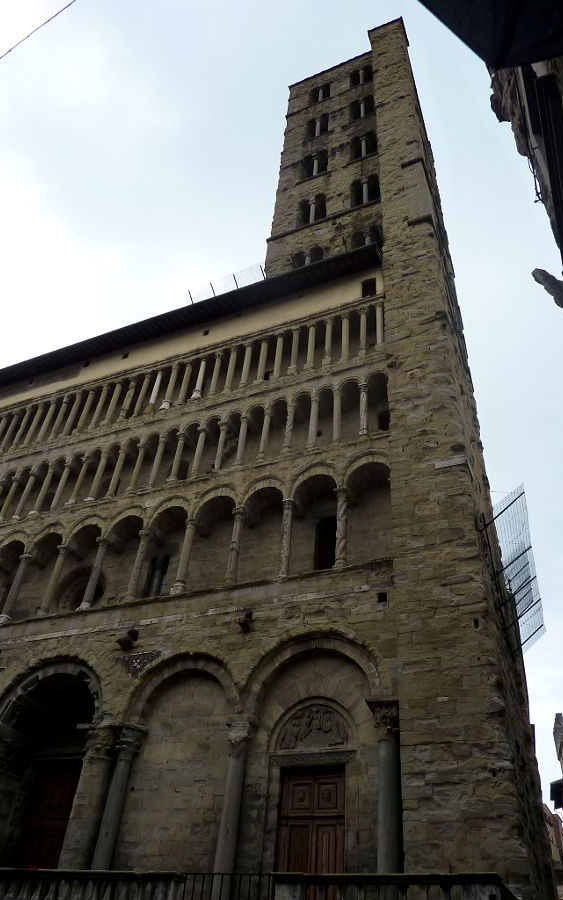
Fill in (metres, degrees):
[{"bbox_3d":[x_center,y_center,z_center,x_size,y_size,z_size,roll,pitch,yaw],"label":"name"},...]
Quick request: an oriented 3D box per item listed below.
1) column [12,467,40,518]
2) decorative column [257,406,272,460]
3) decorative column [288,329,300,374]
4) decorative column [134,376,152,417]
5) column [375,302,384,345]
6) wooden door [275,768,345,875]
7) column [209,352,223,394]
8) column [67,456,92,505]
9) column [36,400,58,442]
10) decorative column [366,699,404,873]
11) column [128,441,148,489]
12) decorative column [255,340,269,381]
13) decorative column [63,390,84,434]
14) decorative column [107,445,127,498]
[{"bbox_3d":[-10.799,1.779,27.551,0.360,2.781,0.360,-13,-46,20],"label":"column"},{"bbox_3d":[-0.612,-0.618,23.763,0.330,2.721,0.330,3,-42,3],"label":"decorative column"},{"bbox_3d":[0.555,-4.021,26.396,0.330,2.691,0.330,-13,-46,20],"label":"decorative column"},{"bbox_3d":[-6.130,-2.361,28.773,0.320,2.601,0.320,-13,-44,21],"label":"decorative column"},{"bbox_3d":[4.000,-5.192,26.533,0.350,2.704,0.350,-13,-44,21],"label":"column"},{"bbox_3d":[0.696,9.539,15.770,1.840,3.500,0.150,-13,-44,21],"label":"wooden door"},{"bbox_3d":[-2.948,-3.475,29.265,0.360,2.811,0.360,3,-41,2],"label":"column"},{"bbox_3d":[-9.228,1.371,29.740,0.420,2.570,0.420,-13,-43,21],"label":"column"},{"bbox_3d":[-11.772,-1.466,32.730,0.350,2.811,0.350,-13,-44,21],"label":"column"},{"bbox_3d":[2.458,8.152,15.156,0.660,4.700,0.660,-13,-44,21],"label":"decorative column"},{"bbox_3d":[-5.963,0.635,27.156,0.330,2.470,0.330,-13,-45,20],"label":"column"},{"bbox_3d":[-0.862,-3.921,28.352,0.320,2.350,0.320,-13,-45,20],"label":"decorative column"},{"bbox_3d":[-10.301,-1.893,32.225,0.350,2.870,0.350,-13,-44,21],"label":"decorative column"},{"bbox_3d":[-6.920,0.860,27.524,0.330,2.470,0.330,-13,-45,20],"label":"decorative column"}]

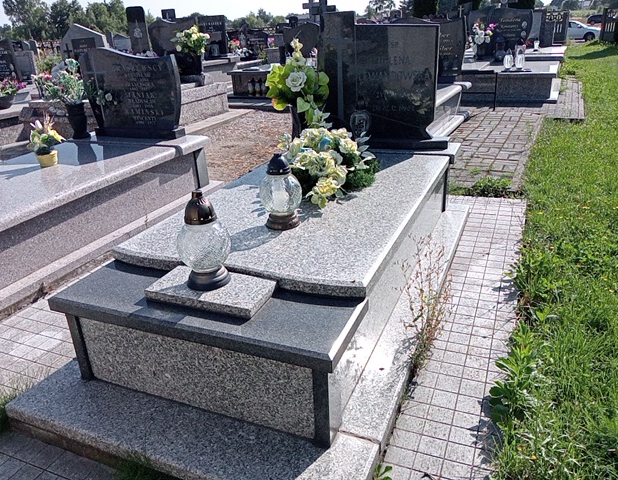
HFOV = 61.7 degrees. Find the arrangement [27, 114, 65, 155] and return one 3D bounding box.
[{"bbox_3d":[-1.622,-0.655,3.210,0.203,0.221,0.183,7,25,22],"label":"arrangement"}]

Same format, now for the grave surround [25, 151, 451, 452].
[{"bbox_3d":[0.015,-0.005,2.544,1.091,0.439,2.244,7,25,22],"label":"grave surround"}]

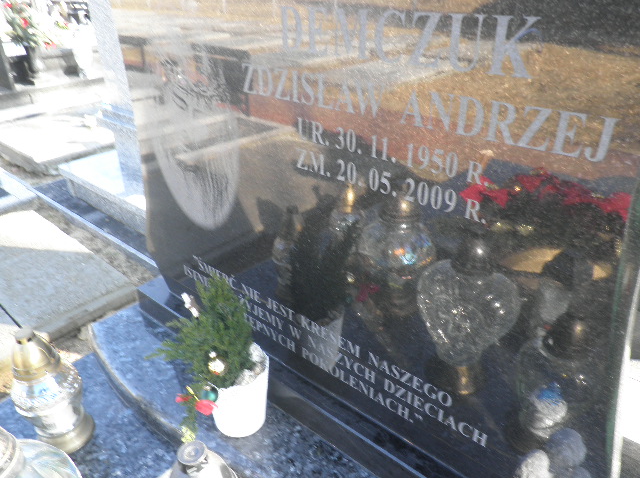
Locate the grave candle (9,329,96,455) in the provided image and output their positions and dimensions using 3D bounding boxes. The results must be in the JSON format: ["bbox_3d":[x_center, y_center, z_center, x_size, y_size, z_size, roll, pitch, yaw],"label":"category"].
[{"bbox_3d":[-0.517,0.282,0.952,0.124,0.278,0.124,22,38,36],"label":"grave candle"}]

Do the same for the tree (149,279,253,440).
[{"bbox_3d":[-0.191,0.215,0.878,0.173,0.326,0.199,22,38,36],"label":"tree"}]

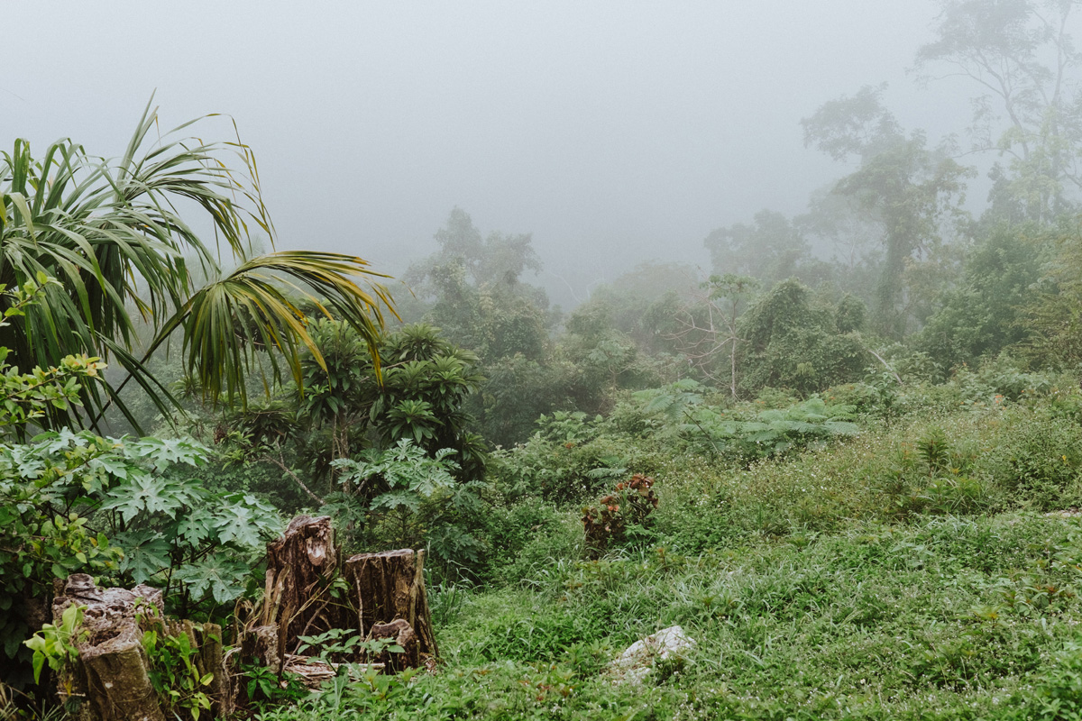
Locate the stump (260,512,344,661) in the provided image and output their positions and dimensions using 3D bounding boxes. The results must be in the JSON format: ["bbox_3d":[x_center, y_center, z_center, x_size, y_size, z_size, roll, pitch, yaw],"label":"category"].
[{"bbox_3d":[-1.343,1.267,5.900,0.450,0.800,0.430,0,2,0],"label":"stump"}]

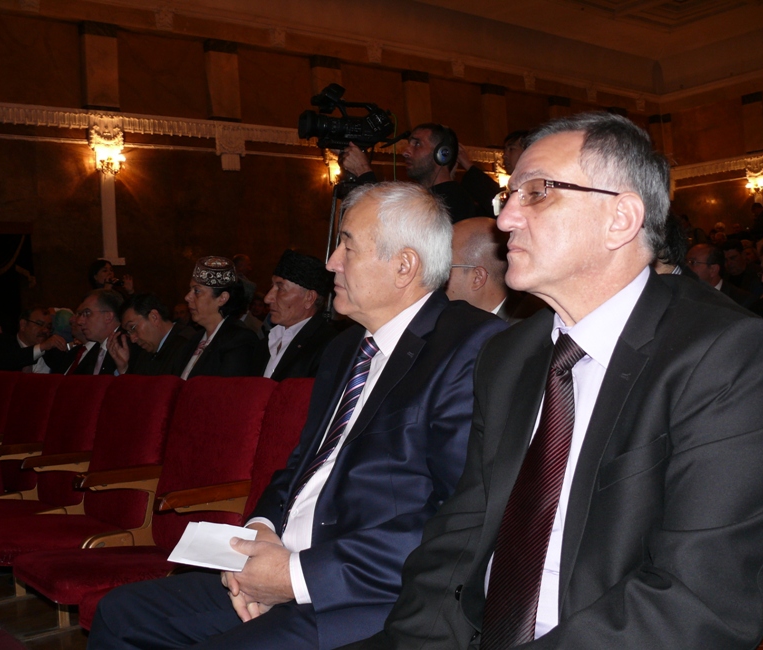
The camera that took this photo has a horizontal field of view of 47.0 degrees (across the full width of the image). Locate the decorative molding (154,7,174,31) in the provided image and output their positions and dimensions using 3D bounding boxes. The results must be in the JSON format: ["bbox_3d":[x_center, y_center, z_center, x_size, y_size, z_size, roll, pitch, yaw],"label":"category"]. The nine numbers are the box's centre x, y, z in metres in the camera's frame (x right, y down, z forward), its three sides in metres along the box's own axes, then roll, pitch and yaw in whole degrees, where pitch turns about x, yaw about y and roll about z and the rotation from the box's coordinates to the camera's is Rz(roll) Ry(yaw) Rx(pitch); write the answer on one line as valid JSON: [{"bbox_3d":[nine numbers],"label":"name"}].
[{"bbox_3d":[-2.925,-4.131,11.815,0.237,0.301,0.120,-4,1,-40],"label":"decorative molding"}]

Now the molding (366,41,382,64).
[{"bbox_3d":[-0.113,-4.398,14.147,0.237,0.301,0.120,-4,1,-40],"label":"molding"}]

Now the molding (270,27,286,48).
[{"bbox_3d":[-1.525,-4.256,12.976,0.237,0.301,0.120,-4,1,-40],"label":"molding"}]

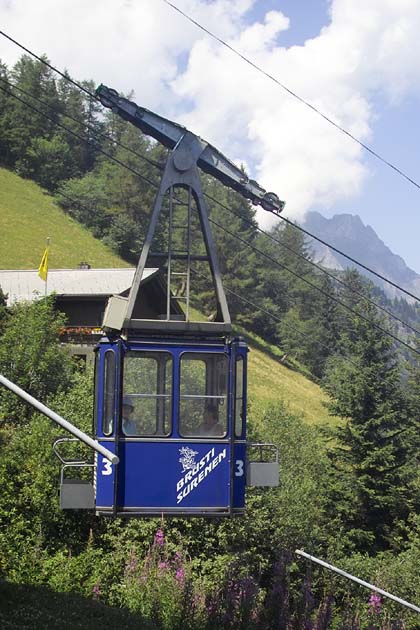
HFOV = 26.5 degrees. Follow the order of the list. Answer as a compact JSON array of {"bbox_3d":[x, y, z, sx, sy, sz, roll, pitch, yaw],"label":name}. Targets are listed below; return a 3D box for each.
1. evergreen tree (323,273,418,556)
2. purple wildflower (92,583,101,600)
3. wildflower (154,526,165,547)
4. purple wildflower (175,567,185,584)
[{"bbox_3d":[5.362,3.311,30.000,3.065,9.614,3.065,1,-6,0],"label":"evergreen tree"},{"bbox_3d":[-0.903,2.200,7.100,0.062,0.143,0.062,1,-6,0],"label":"purple wildflower"},{"bbox_3d":[-0.413,1.812,7.300,0.079,0.164,0.079,1,-6,0],"label":"wildflower"},{"bbox_3d":[-0.243,2.073,7.100,0.077,0.143,0.077,1,-6,0],"label":"purple wildflower"}]

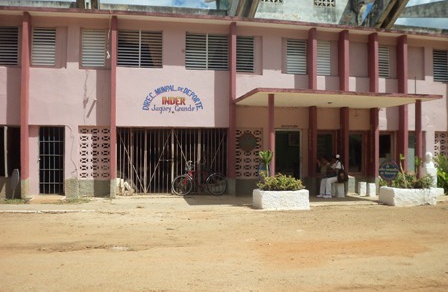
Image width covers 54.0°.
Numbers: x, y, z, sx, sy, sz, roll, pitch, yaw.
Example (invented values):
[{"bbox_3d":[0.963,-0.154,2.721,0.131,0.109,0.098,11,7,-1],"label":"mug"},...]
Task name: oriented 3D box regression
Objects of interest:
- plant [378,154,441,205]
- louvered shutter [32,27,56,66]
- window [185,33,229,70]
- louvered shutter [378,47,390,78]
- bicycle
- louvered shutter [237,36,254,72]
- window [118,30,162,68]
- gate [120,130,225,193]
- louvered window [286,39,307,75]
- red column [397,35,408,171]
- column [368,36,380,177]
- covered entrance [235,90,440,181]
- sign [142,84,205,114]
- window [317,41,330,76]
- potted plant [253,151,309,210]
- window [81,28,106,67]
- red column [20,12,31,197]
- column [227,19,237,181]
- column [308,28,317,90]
[{"bbox_3d":[5.254,0.950,12.683,1.340,1.410,0.870,0,0,-11],"label":"plant"},{"bbox_3d":[-5.623,-3.101,13.768,0.695,1.230,0.100,0,-1,-11],"label":"louvered shutter"},{"bbox_3d":[-0.553,-3.157,14.702,1.437,1.270,0.100,0,0,-11],"label":"window"},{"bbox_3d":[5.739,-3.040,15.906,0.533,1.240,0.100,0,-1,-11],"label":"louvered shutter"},{"bbox_3d":[-0.807,1.059,14.398,1.814,1.153,0.560,0,0,-11],"label":"bicycle"},{"bbox_3d":[0.685,-3.093,14.955,0.705,1.241,0.100,0,-1,-11],"label":"louvered shutter"},{"bbox_3d":[-2.709,-3.131,14.296,1.442,1.183,0.100,0,-1,-11],"label":"window"},{"bbox_3d":[-1.657,0.507,14.514,3.632,2.201,0.120,0,-1,-11],"label":"gate"},{"bbox_3d":[2.525,-3.106,15.311,0.733,1.235,0.100,0,0,-11],"label":"louvered window"},{"bbox_3d":[6.377,-1.114,15.799,0.145,5.589,0.480,0,0,-11],"label":"red column"},{"bbox_3d":[5.267,-1.133,15.579,0.145,5.615,0.480,0,0,-11],"label":"column"},{"bbox_3d":[3.546,-0.002,14.025,5.746,3.085,2.600,0,-1,-11],"label":"covered entrance"},{"bbox_3d":[-1.652,-1.526,14.444,2.012,0.952,0.040,0,0,-11],"label":"sign"},{"bbox_3d":[3.446,-3.072,15.474,0.609,1.224,0.100,0,-1,-11],"label":"window"},{"bbox_3d":[1.521,0.891,11.773,1.291,1.538,0.900,0,-1,-11],"label":"potted plant"},{"bbox_3d":[-4.140,-3.132,13.992,0.720,1.208,0.100,0,0,-11],"label":"window"},{"bbox_3d":[-6.020,-1.222,13.345,0.137,5.482,0.480,0,0,-11],"label":"red column"},{"bbox_3d":[0.302,-1.440,14.554,0.150,5.196,0.400,0,-1,-11],"label":"column"},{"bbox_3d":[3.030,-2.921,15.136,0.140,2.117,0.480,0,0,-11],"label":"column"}]

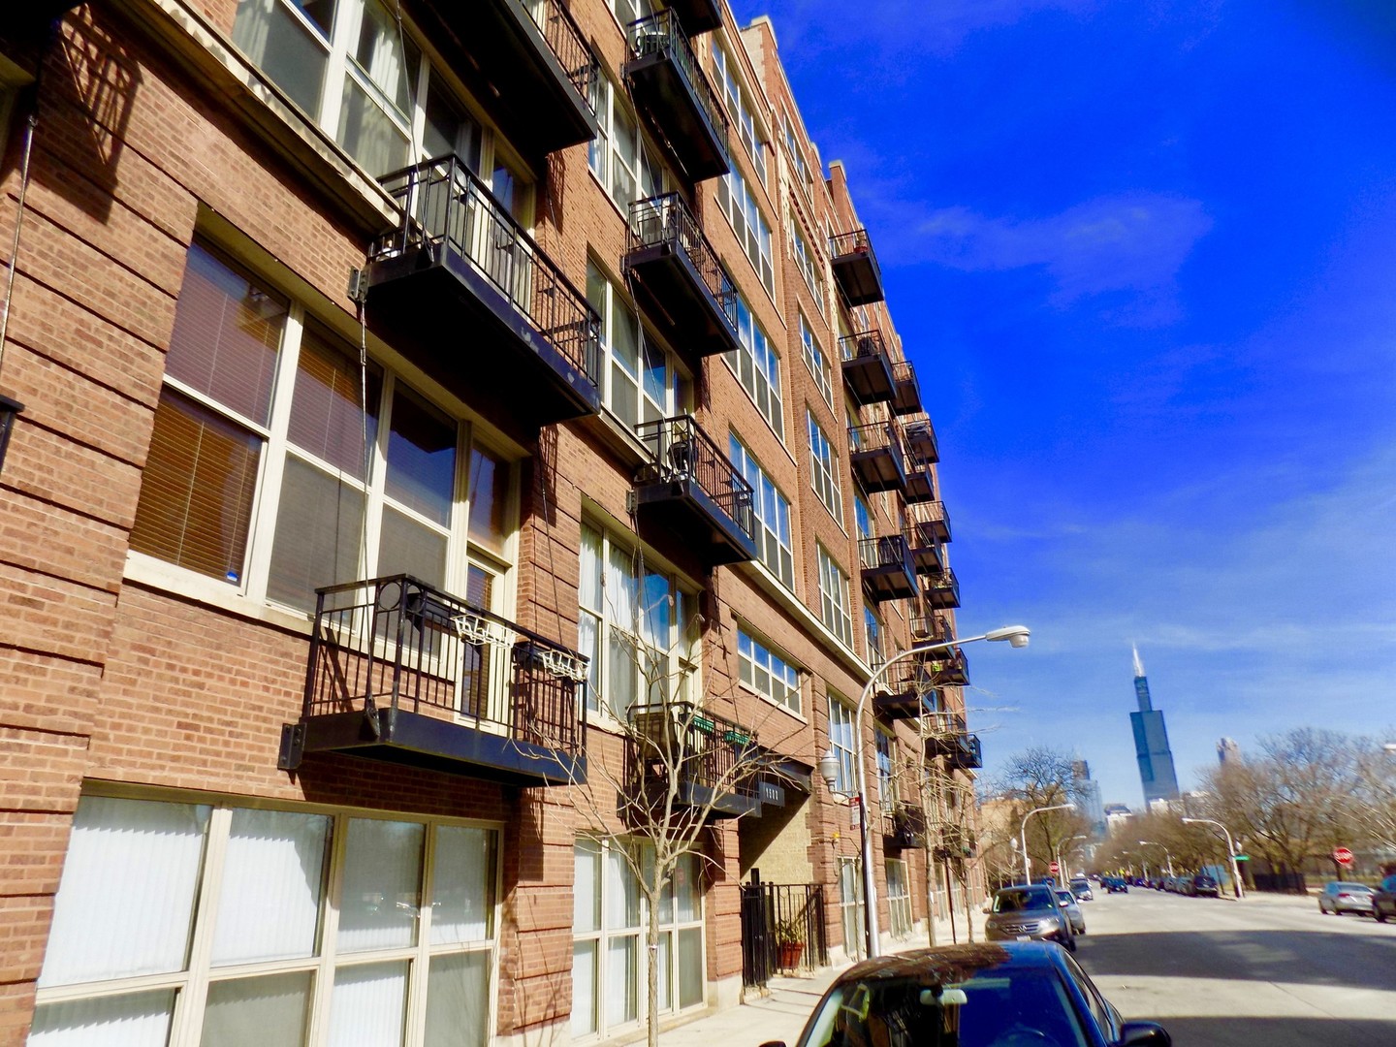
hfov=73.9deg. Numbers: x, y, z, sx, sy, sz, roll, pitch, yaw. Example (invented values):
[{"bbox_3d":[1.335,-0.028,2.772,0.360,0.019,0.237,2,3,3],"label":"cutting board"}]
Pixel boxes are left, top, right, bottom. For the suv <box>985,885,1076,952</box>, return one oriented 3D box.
[{"bbox_3d":[8.374,10.000,23.438,1.830,1.670,4.530,-10,-23,19],"label":"suv"}]

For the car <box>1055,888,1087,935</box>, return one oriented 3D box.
[{"bbox_3d":[13.077,14.073,33.746,1.800,1.460,4.600,-10,-23,19],"label":"car"}]

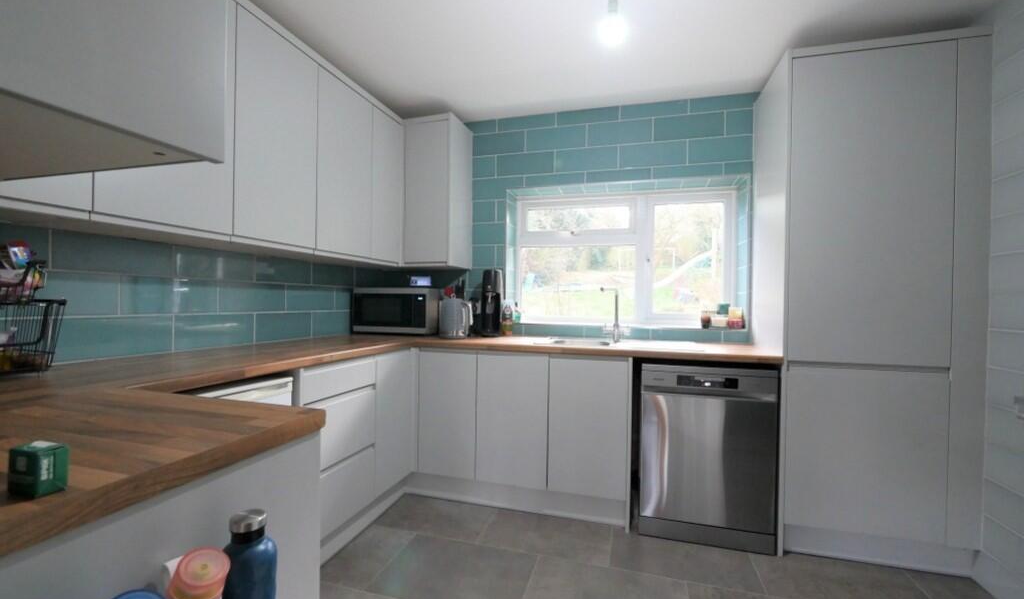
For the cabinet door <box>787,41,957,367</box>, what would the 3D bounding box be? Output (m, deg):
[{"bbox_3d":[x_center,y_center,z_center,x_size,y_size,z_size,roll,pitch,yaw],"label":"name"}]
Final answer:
[{"bbox_3d":[1.559,-0.403,1.816,0.596,1.371,0.020,1,1,15],"label":"cabinet door"}]

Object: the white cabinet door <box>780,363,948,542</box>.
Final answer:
[{"bbox_3d":[1.539,0.663,1.819,0.597,0.720,0.020,1,0,15],"label":"white cabinet door"}]

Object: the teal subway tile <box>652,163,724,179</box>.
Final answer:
[{"bbox_3d":[1.061,-0.770,2.497,0.399,0.075,0.010,1,1,15],"label":"teal subway tile"}]

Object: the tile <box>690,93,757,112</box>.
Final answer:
[{"bbox_3d":[1.243,-1.161,2.462,0.357,0.091,0.010,1,0,15],"label":"tile"}]

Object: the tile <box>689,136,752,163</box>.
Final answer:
[{"bbox_3d":[1.248,-0.893,2.489,0.351,0.151,0.010,1,0,15],"label":"tile"}]

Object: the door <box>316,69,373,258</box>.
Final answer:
[{"bbox_3d":[-0.888,-0.693,2.223,0.020,0.895,0.450,1,0,15],"label":"door"}]

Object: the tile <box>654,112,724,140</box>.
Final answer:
[{"bbox_3d":[1.067,-1.040,2.508,0.400,0.150,0.010,1,0,15],"label":"tile"}]

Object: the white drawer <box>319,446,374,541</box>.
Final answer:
[{"bbox_3d":[-0.953,0.841,1.852,0.460,0.270,0.482,1,0,15],"label":"white drawer"}]

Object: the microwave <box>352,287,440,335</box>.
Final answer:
[{"bbox_3d":[-0.754,0.081,2.814,0.487,0.294,0.360,1,0,7],"label":"microwave"}]

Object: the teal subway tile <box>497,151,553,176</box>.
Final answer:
[{"bbox_3d":[0.093,-0.910,2.798,0.402,0.151,0.010,1,0,15],"label":"teal subway tile"}]

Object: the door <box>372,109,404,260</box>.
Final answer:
[{"bbox_3d":[-0.739,-0.645,2.418,0.020,0.836,0.283,1,1,15],"label":"door"}]

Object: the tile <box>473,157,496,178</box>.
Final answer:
[{"bbox_3d":[-0.191,-0.914,2.874,0.190,0.151,0.010,1,0,15],"label":"tile"}]

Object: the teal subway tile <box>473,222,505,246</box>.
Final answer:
[{"bbox_3d":[-0.164,-0.449,2.831,0.258,0.148,0.010,1,1,15],"label":"teal subway tile"}]

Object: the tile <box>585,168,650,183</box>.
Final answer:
[{"bbox_3d":[0.672,-0.777,2.602,0.399,0.072,0.010,1,1,15],"label":"tile"}]

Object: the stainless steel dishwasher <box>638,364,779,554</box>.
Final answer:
[{"bbox_3d":[1.004,0.748,2.258,0.598,0.846,0.590,1,0,15],"label":"stainless steel dishwasher"}]

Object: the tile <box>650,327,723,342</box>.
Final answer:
[{"bbox_3d":[1.050,0.219,2.506,0.399,0.069,0.010,1,1,15],"label":"tile"}]

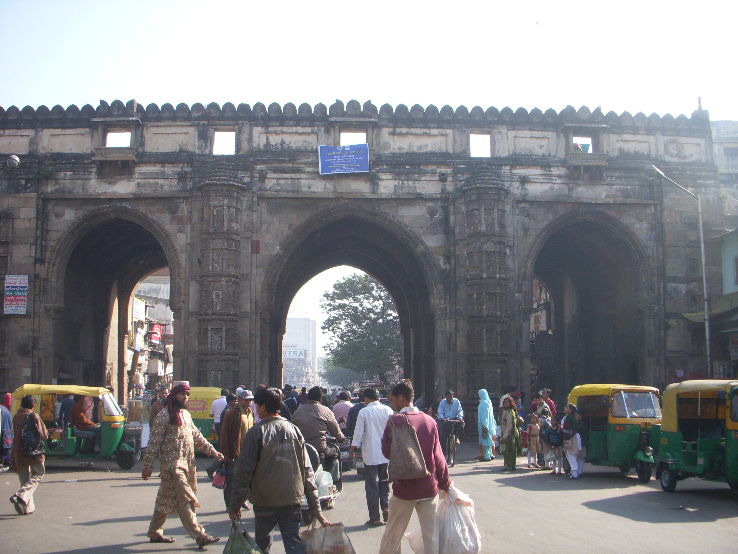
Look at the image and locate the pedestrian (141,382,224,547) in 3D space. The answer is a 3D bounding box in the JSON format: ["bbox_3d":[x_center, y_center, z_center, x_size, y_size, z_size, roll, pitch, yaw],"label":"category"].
[{"bbox_3d":[-1.972,1.960,8.569,0.780,1.676,0.520,-4,-9,25],"label":"pedestrian"}]

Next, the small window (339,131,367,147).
[{"bbox_3d":[-0.556,-4.751,28.318,0.938,0.575,0.350,0,-8,0],"label":"small window"}]

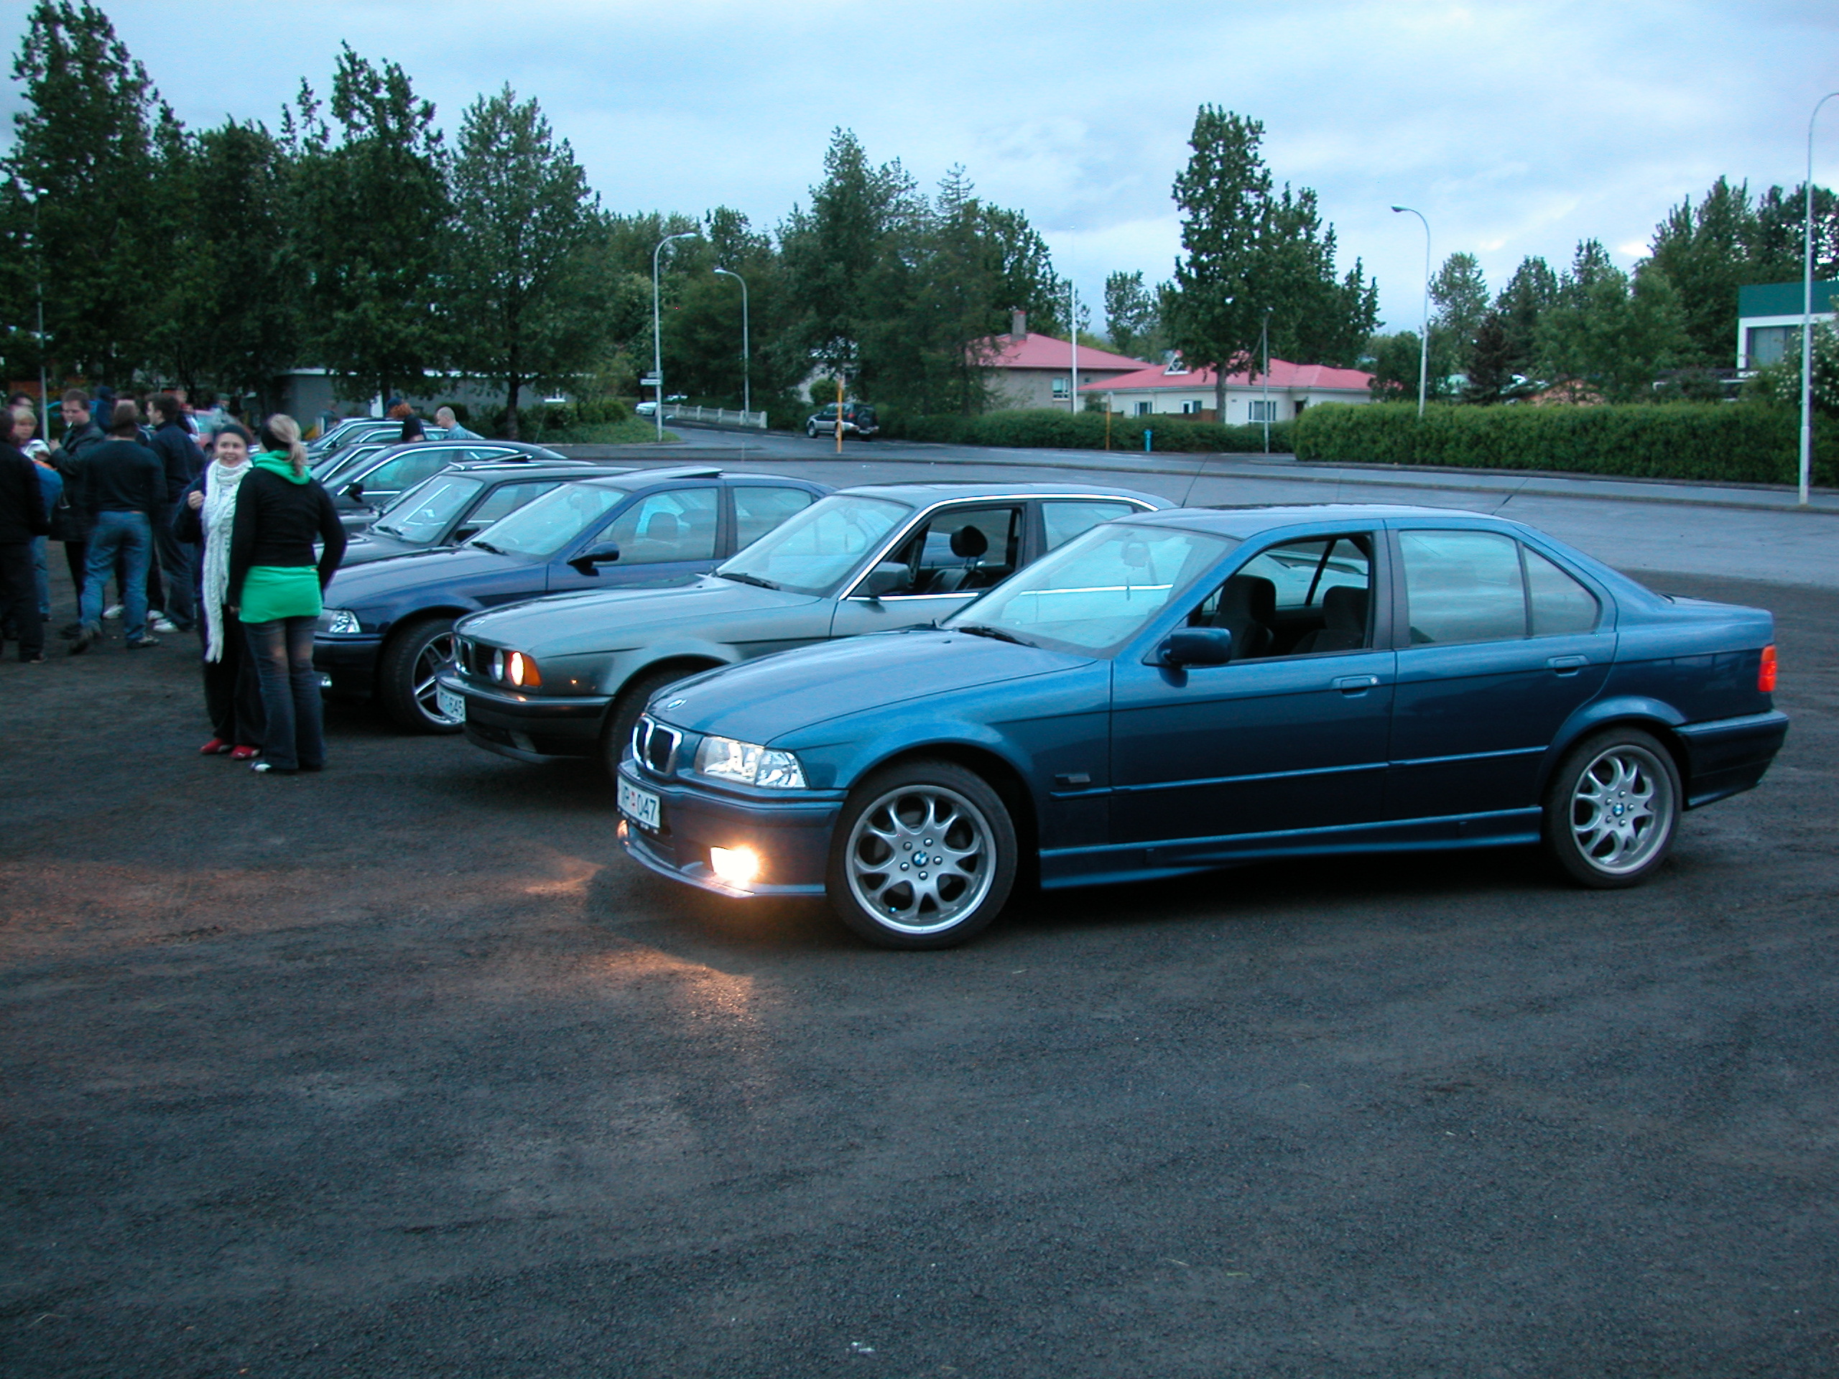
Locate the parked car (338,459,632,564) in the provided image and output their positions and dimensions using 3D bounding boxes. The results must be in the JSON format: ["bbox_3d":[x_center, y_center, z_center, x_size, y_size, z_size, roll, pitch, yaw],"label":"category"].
[{"bbox_3d":[-2.774,-0.848,15.107,4.400,1.390,1.660,-3,8,-20],"label":"parked car"}]

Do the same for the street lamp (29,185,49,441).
[{"bbox_3d":[-26.277,-11.386,65.523,0.300,8.000,1.600,-5,9,-35],"label":"street lamp"}]

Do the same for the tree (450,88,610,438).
[{"bbox_3d":[-14.580,-15.713,80.675,5.906,12.877,6.000,-1,7,-10],"label":"tree"}]

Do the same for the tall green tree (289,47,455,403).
[{"bbox_3d":[-19.174,-15.515,76.000,5.800,13.700,5.600,0,7,0],"label":"tall green tree"}]

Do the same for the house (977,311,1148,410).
[{"bbox_3d":[6.027,-17.976,123.836,10.400,6.512,10.500,-3,8,-22],"label":"house"}]

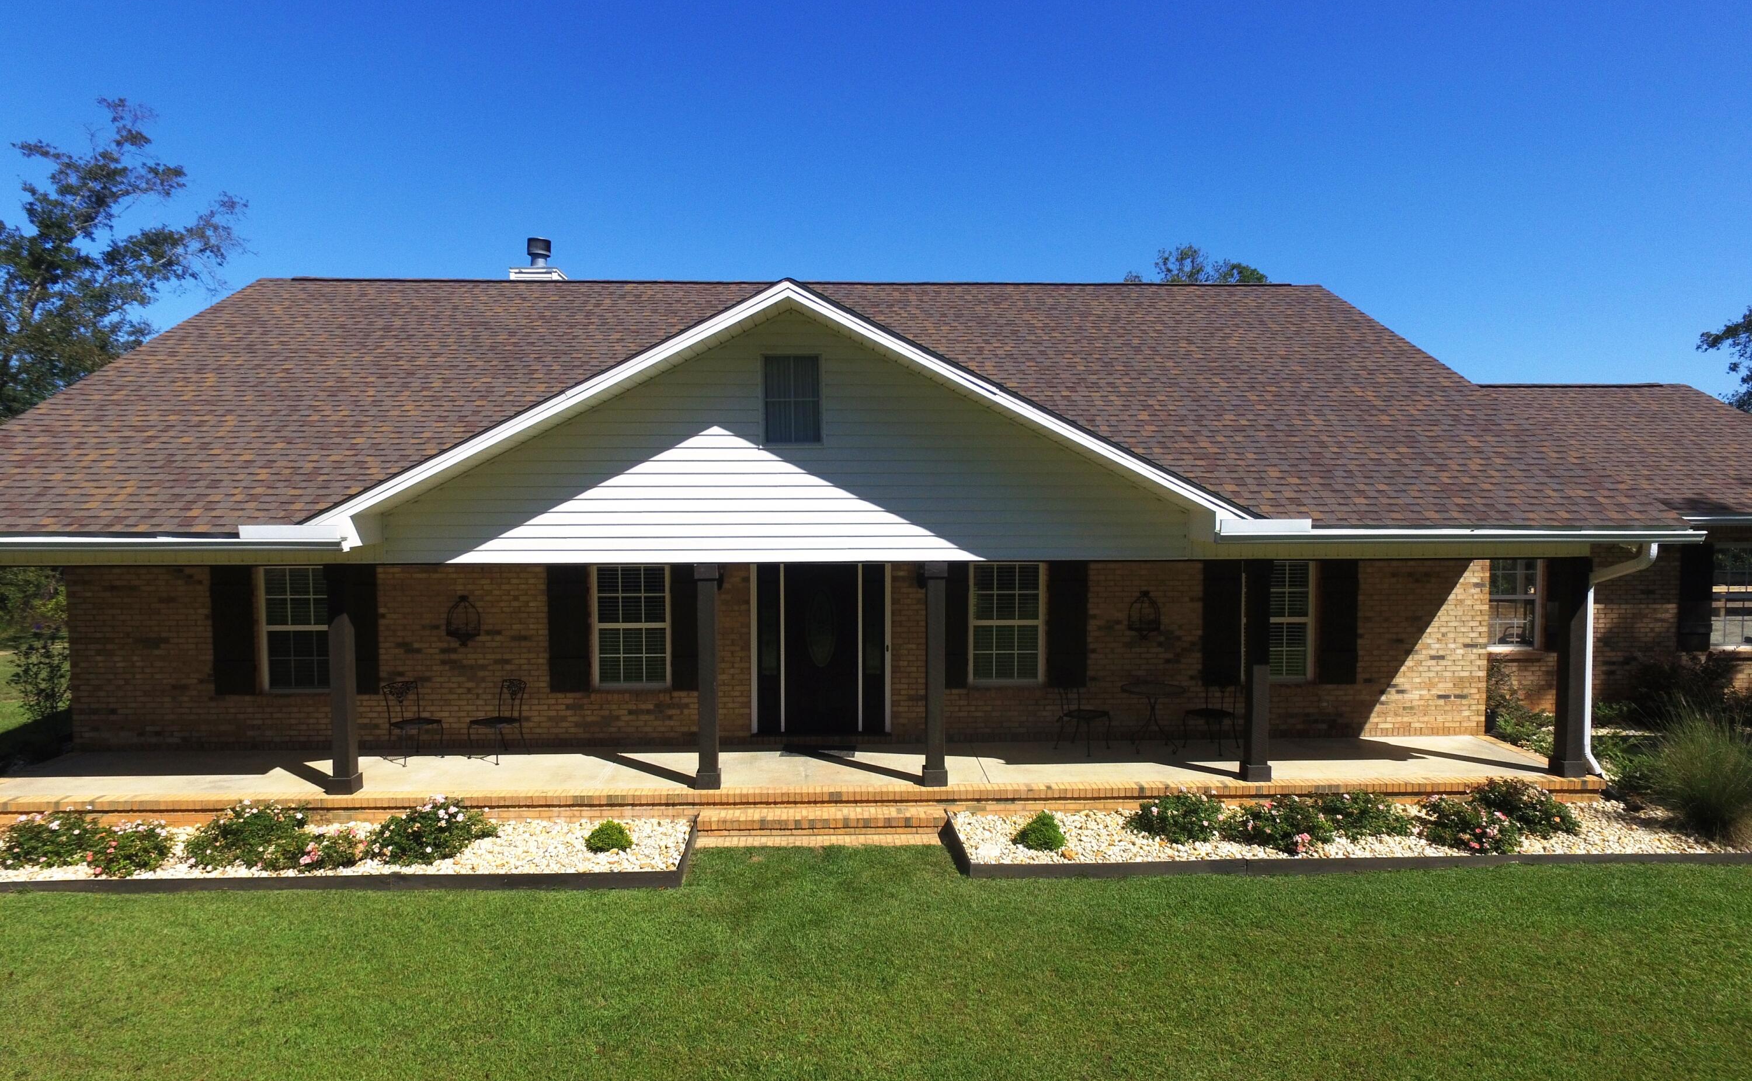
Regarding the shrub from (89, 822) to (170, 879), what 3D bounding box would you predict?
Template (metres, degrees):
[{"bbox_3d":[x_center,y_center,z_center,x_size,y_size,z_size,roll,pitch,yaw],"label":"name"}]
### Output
[{"bbox_3d":[-6.806,2.740,9.216,0.770,0.400,0.660,0,3,-2],"label":"shrub"}]

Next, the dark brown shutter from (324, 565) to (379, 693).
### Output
[{"bbox_3d":[-6.091,1.034,11.874,0.470,1.572,0.050,0,3,-2],"label":"dark brown shutter"}]

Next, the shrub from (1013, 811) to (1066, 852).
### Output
[{"bbox_3d":[1.572,2.737,9.688,0.500,0.320,0.480,0,3,-2],"label":"shrub"}]

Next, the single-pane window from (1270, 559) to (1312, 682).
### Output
[{"bbox_3d":[4.896,0.990,12.300,0.896,1.497,0.100,0,2,-2],"label":"single-pane window"}]

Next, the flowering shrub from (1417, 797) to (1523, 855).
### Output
[{"bbox_3d":[5.594,2.623,9.495,0.935,0.413,0.740,0,2,-2],"label":"flowering shrub"}]

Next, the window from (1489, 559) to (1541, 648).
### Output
[{"bbox_3d":[9.184,0.810,14.642,0.890,1.480,0.080,0,3,-2],"label":"window"}]

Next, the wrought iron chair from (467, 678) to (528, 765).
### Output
[{"bbox_3d":[-4.292,2.043,11.576,0.500,0.875,0.520,2,4,33],"label":"wrought iron chair"}]

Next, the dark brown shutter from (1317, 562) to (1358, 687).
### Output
[{"bbox_3d":[5.631,0.981,12.284,0.462,1.554,0.045,0,3,-2],"label":"dark brown shutter"}]

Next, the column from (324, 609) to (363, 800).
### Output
[{"bbox_3d":[-5.365,1.397,10.233,0.245,2.298,0.250,0,3,-2],"label":"column"}]

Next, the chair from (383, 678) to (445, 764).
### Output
[{"bbox_3d":[-5.268,2.049,11.466,0.540,0.860,0.460,2,4,37],"label":"chair"}]

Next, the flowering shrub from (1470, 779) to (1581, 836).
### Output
[{"bbox_3d":[6.426,2.549,10.004,0.920,0.440,0.750,0,3,-2],"label":"flowering shrub"}]

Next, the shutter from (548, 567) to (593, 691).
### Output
[{"bbox_3d":[-3.594,1.027,11.890,0.465,1.520,0.050,0,2,-2],"label":"shutter"}]

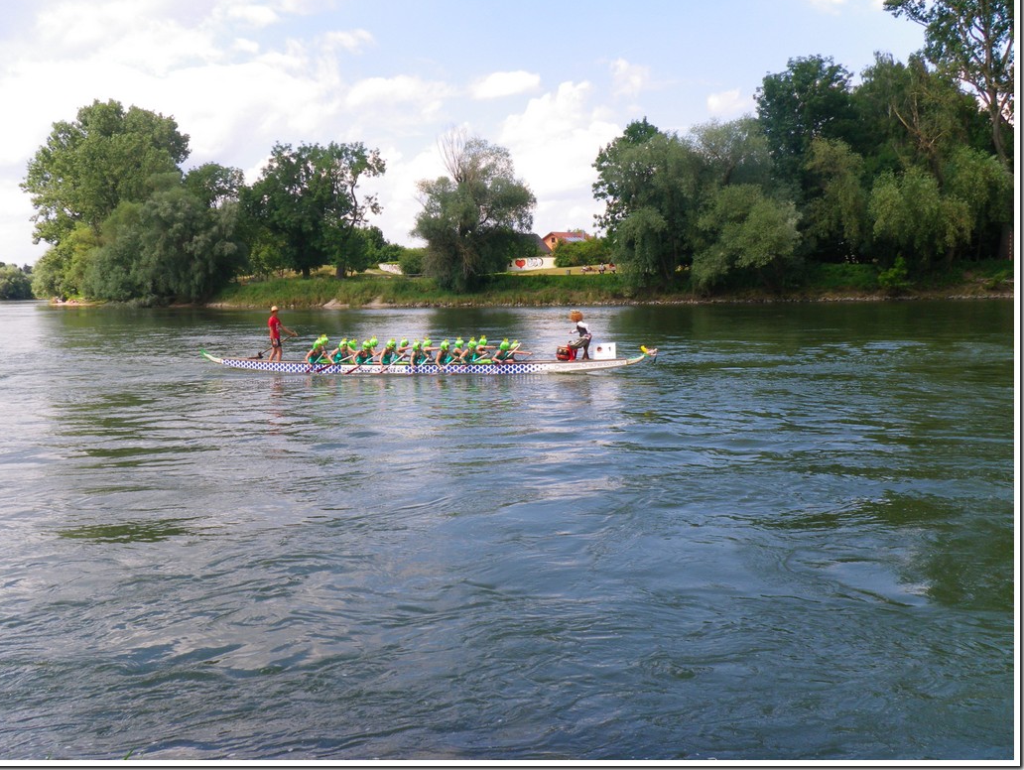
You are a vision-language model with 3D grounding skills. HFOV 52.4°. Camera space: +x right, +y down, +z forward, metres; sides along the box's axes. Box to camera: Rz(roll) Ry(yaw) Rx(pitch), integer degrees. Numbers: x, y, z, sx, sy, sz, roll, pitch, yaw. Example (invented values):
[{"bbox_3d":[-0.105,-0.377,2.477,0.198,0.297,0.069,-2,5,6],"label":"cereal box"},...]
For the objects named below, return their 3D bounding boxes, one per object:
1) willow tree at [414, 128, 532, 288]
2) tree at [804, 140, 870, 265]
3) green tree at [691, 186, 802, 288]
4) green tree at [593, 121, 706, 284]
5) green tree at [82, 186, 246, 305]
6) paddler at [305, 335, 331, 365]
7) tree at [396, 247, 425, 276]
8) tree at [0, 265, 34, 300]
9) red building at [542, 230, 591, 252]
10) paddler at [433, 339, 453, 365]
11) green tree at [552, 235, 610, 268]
[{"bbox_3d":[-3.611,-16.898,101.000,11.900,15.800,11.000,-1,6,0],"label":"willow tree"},{"bbox_3d":[29.478,-16.799,95.000,5.980,11.590,6.000,-2,6,0],"label":"tree"},{"bbox_3d":[20.603,-12.796,91.000,9.540,9.370,9.500,-2,6,0],"label":"green tree"},{"bbox_3d":[13.032,-17.050,98.000,10.650,15.510,10.500,-2,6,0],"label":"green tree"},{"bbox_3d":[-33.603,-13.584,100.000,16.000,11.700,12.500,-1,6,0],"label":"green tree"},{"bbox_3d":[-4.912,-0.740,26.602,0.750,0.880,0.550,0,6,19],"label":"paddler"},{"bbox_3d":[-11.305,-13.892,118.000,3.370,3.150,3.400,-2,6,0],"label":"tree"},{"bbox_3d":[-158.708,-32.560,330.000,14.470,11.330,13.000,-2,6,0],"label":"tree"},{"bbox_3d":[11.041,-26.871,205.000,9.000,7.000,8.500,-4,6,-21],"label":"red building"},{"bbox_3d":[-1.637,-0.642,25.485,0.750,0.880,0.550,0,6,19],"label":"paddler"},{"bbox_3d":[8.602,-16.412,128.000,7.500,4.200,5.500,-1,6,0],"label":"green tree"}]

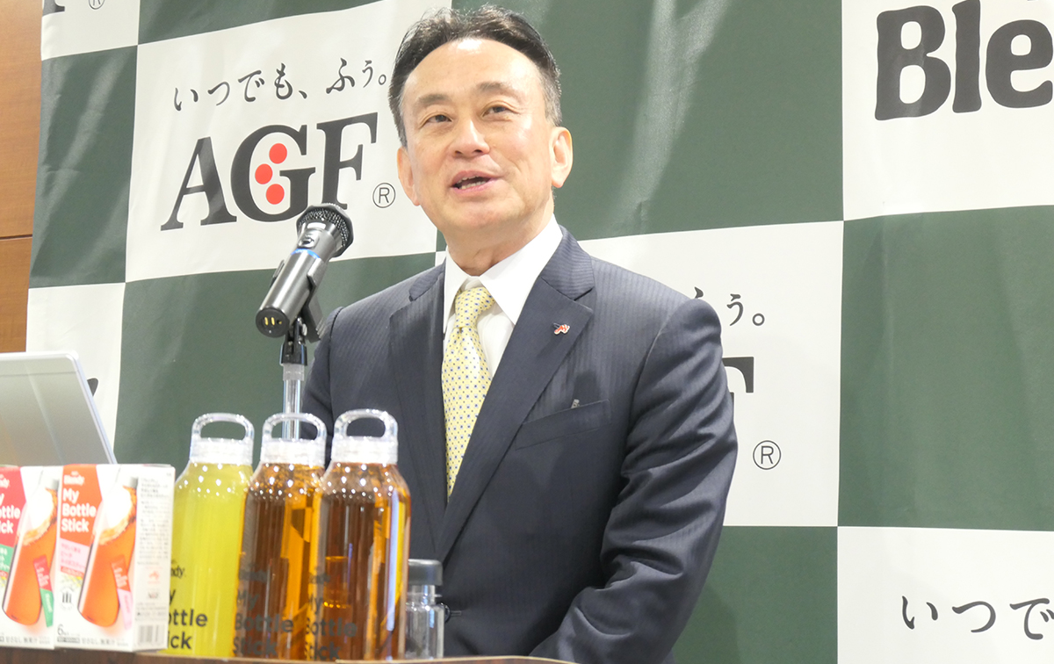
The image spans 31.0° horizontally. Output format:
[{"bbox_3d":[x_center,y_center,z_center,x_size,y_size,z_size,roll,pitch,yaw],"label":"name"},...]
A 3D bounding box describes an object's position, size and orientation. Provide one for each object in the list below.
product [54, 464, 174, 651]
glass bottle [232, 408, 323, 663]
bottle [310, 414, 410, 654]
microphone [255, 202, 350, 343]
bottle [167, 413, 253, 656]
[{"bbox_3d":[-0.325,0.177,1.498,0.081,0.142,0.042,-2,-7,29],"label":"product"},{"bbox_3d":[-0.189,0.160,1.507,0.076,0.193,0.076,3,-6,0],"label":"glass bottle"},{"bbox_3d":[-0.126,0.156,1.470,0.076,0.192,0.076,3,-6,0],"label":"bottle"},{"bbox_3d":[-0.207,-0.060,1.767,0.055,0.055,0.205,0,30,11],"label":"microphone"},{"bbox_3d":[-0.252,0.163,1.546,0.077,0.195,0.077,3,-6,0],"label":"bottle"}]

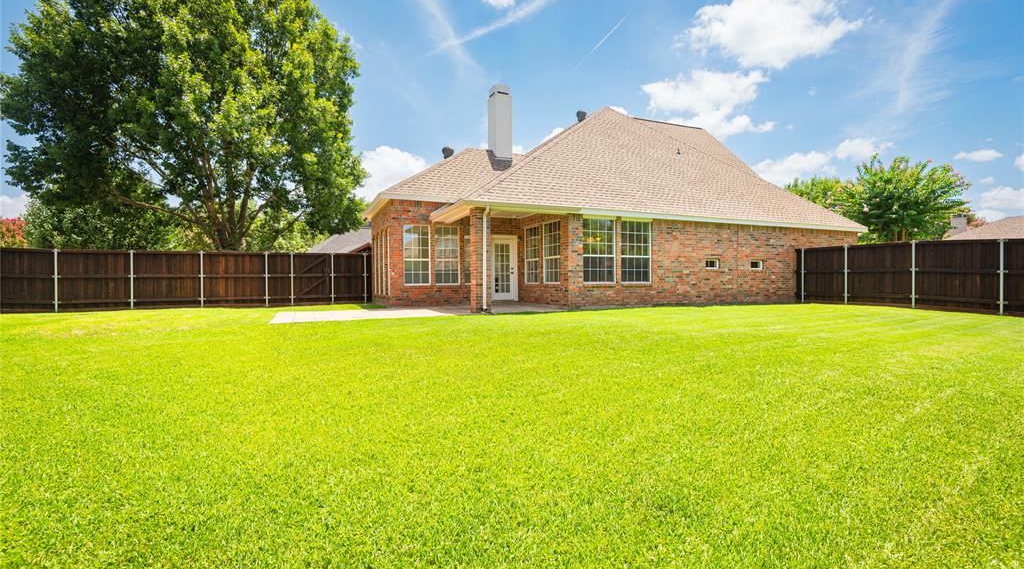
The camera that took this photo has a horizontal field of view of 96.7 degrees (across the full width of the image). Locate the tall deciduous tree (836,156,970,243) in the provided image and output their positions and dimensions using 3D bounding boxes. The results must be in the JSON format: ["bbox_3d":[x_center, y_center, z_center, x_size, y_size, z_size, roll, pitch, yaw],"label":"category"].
[{"bbox_3d":[16.400,-2.350,19.400,4.400,6.200,4.300,0,0,40],"label":"tall deciduous tree"}]

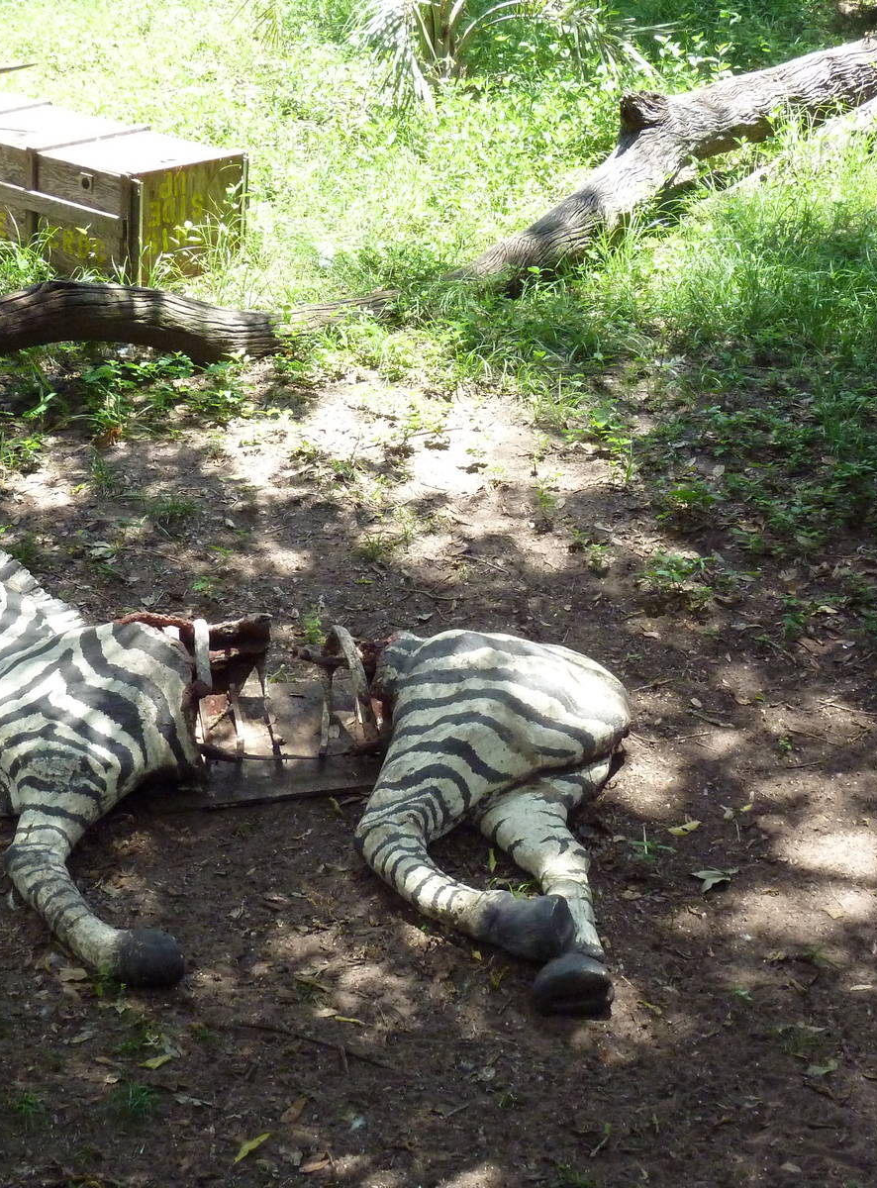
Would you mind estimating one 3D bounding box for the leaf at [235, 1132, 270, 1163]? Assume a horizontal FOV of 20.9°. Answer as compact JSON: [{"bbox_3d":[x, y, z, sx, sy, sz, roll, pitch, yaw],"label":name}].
[{"bbox_3d":[-0.324,0.956,4.136,0.026,0.016,0.097,17,28,31],"label":"leaf"}]

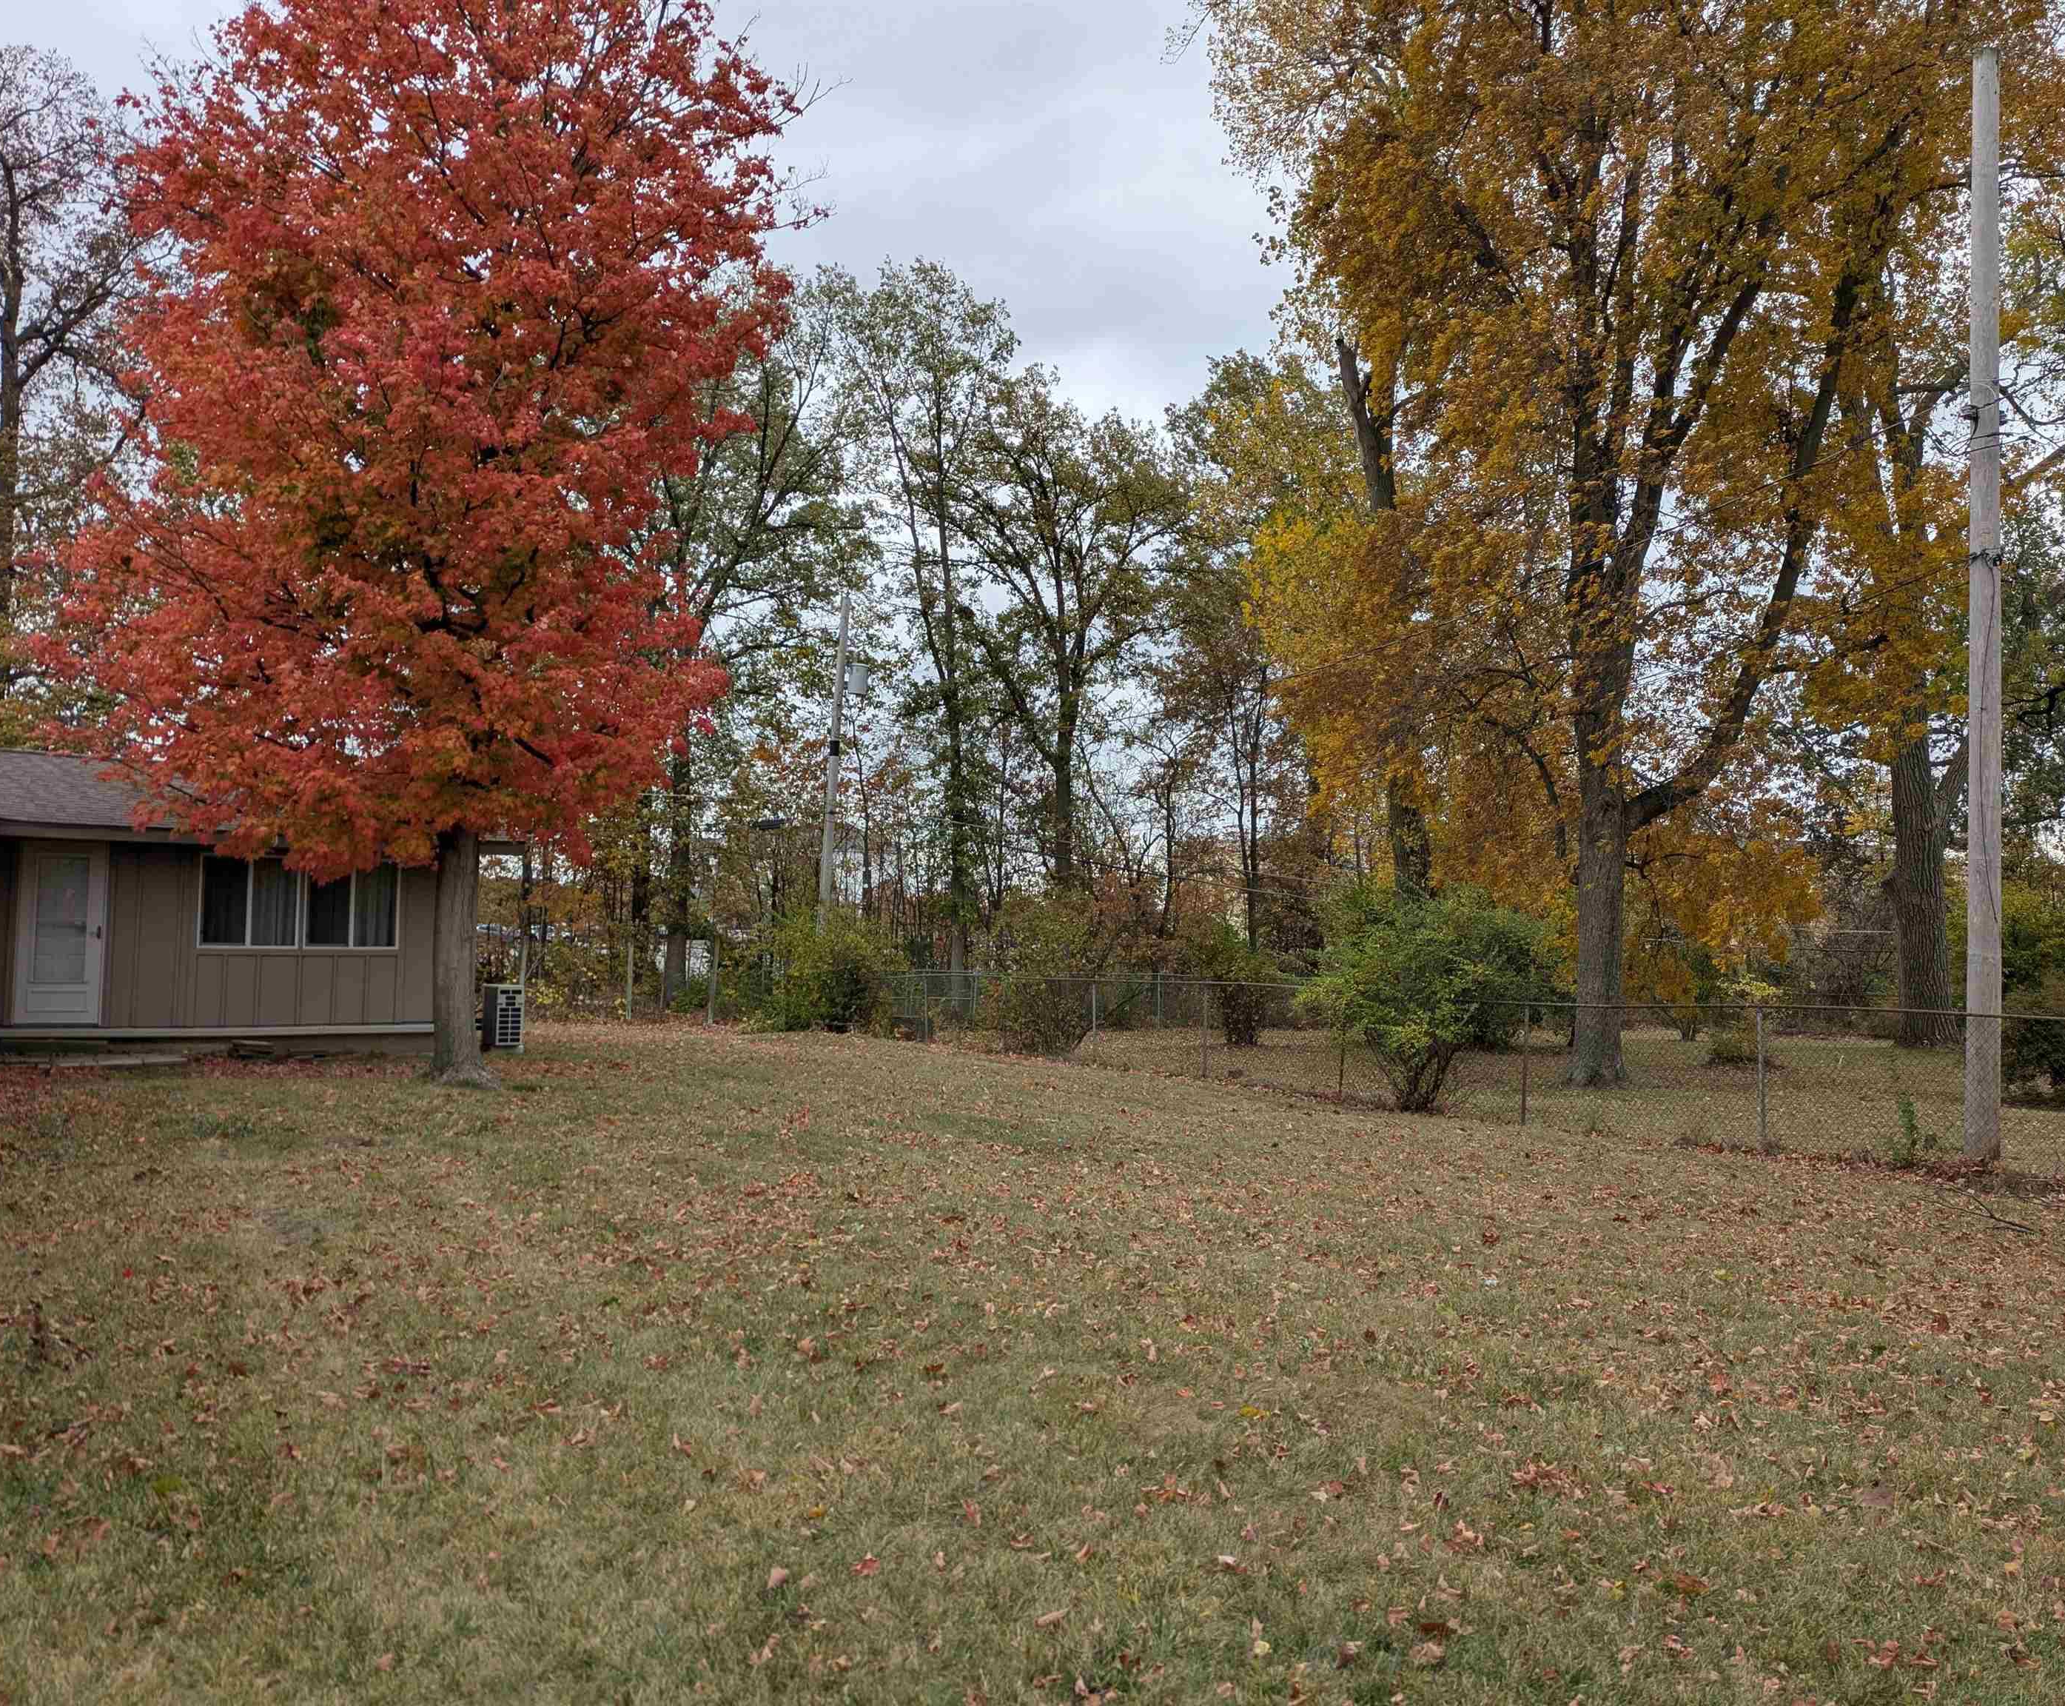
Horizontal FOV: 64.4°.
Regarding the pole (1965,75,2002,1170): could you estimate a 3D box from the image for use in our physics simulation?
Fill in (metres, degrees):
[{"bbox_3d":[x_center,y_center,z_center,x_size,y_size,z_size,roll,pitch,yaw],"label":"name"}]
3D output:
[{"bbox_3d":[7.790,-2.117,13.421,0.290,9.208,0.290,2,-3,0],"label":"pole"}]

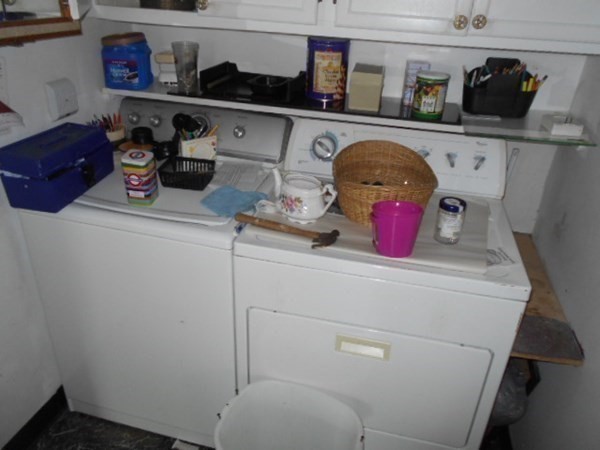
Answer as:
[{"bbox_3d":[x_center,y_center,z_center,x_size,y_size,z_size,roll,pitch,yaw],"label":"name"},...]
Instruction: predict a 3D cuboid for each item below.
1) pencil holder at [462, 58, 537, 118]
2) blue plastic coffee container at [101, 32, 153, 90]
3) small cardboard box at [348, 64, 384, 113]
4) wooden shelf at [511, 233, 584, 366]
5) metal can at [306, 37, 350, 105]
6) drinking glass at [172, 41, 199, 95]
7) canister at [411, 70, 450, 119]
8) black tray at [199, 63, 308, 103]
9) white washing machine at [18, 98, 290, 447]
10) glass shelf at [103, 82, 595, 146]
[{"bbox_3d":[0.646,-0.444,1.455,0.228,0.162,0.140,8,27,10],"label":"pencil holder"},{"bbox_3d":[-0.602,-0.584,1.603,0.143,0.175,0.137,2,27,-1],"label":"blue plastic coffee container"},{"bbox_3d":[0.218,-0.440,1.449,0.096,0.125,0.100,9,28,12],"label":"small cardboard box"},{"bbox_3d":[0.717,0.185,1.445,0.168,0.022,0.700,9,28,12],"label":"wooden shelf"},{"bbox_3d":[0.093,-0.527,1.533,0.136,0.194,0.136,4,27,2],"label":"metal can"},{"bbox_3d":[-0.381,-0.529,1.534,0.087,0.158,0.087,9,28,12],"label":"drinking glass"},{"bbox_3d":[0.396,-0.391,1.366,0.095,0.128,0.095,10,28,14],"label":"canister"},{"bbox_3d":[-0.157,-0.508,1.598,0.312,0.083,0.245,9,28,12],"label":"black tray"},{"bbox_3d":[-0.453,0.146,1.728,0.688,1.090,0.670,8,27,11],"label":"white washing machine"},{"bbox_3d":[0.095,-0.408,1.538,1.540,0.024,0.365,9,28,12],"label":"glass shelf"}]

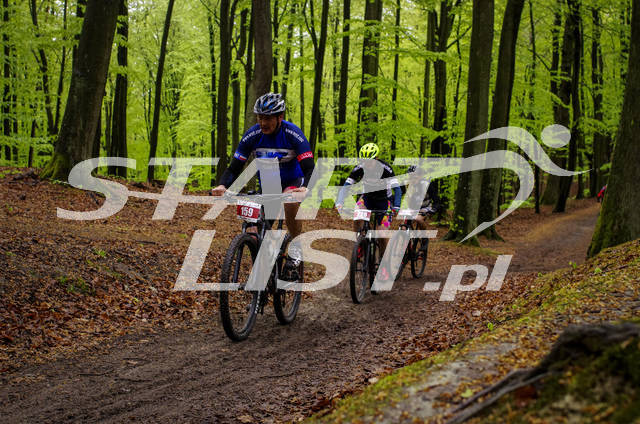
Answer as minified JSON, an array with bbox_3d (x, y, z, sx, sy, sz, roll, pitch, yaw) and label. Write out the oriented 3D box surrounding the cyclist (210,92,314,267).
[{"bbox_3d":[-0.395,-0.125,6.930,0.730,1.520,0.900,2,1,14],"label":"cyclist"}]

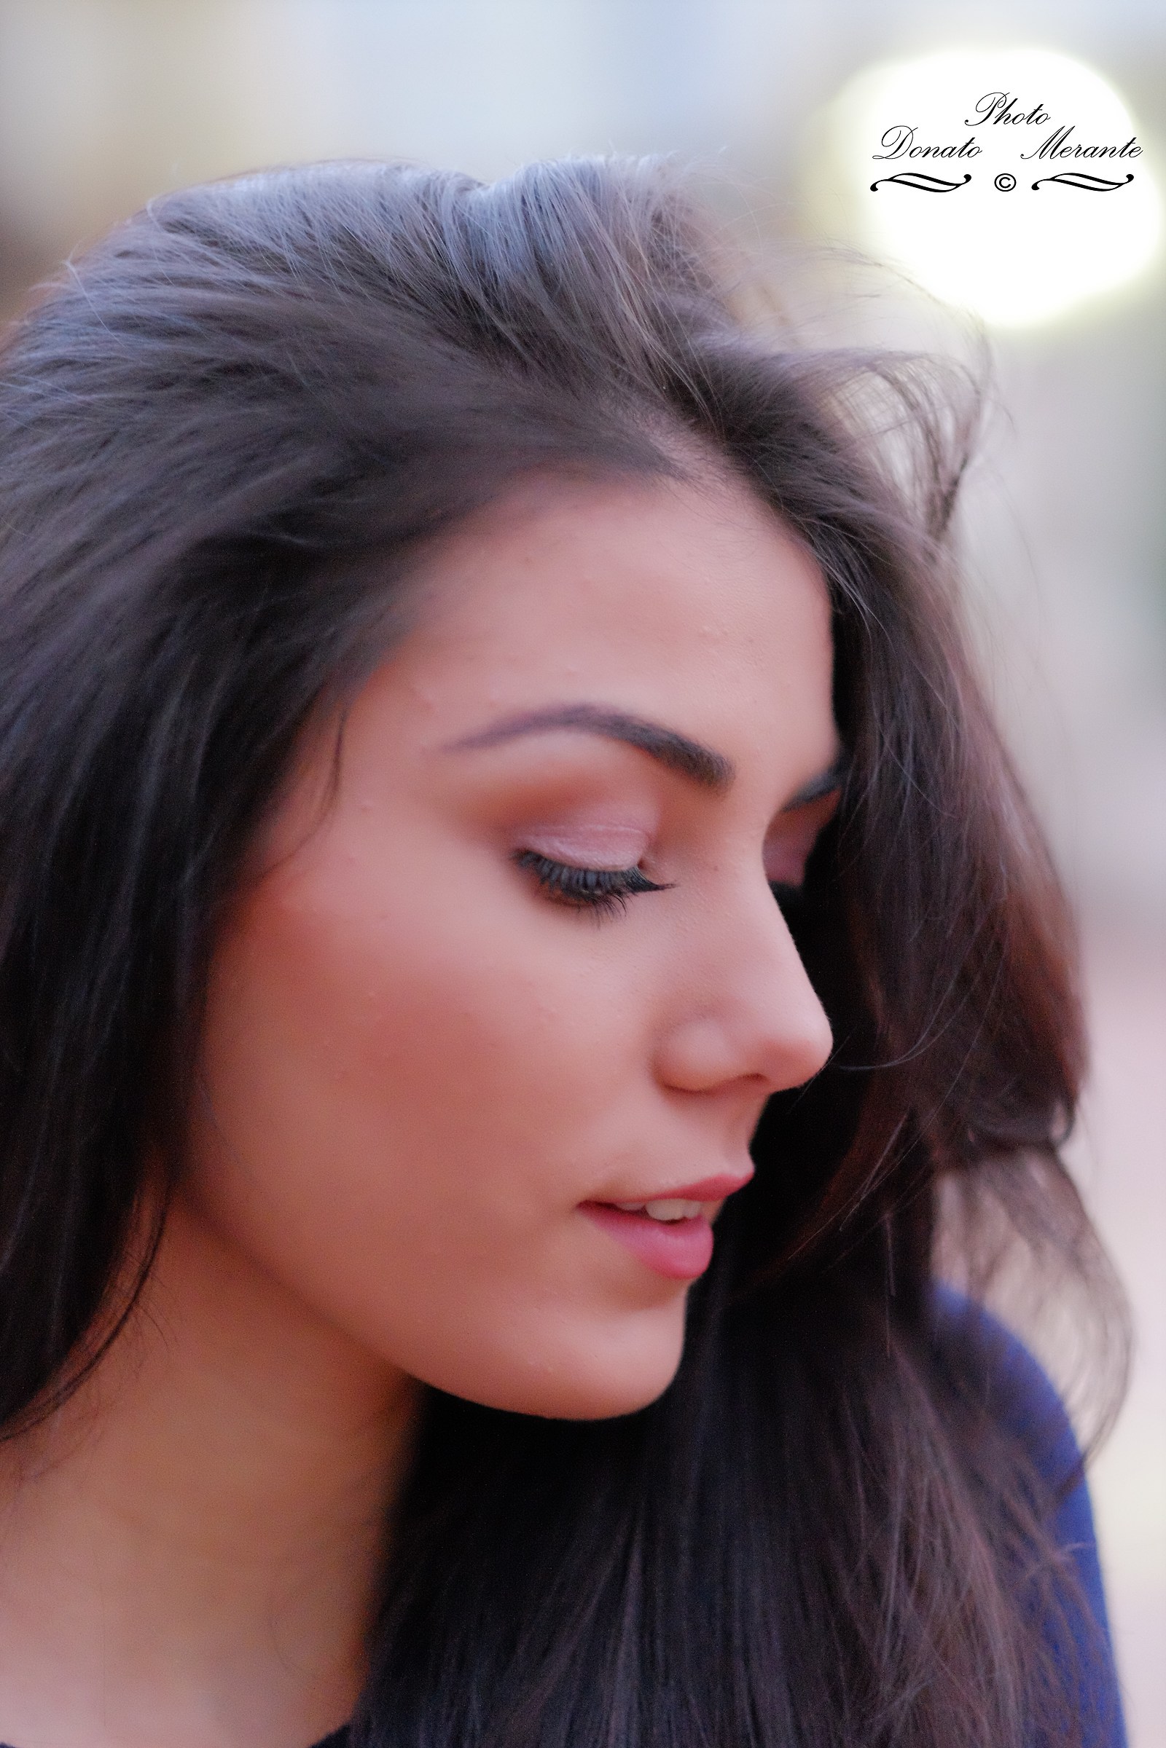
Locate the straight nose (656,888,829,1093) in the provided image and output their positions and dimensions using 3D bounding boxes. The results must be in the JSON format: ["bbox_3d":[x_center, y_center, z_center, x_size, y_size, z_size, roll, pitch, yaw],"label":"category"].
[{"bbox_3d":[0.035,0.024,0.820,0.028,0.043,0.034,7,-5,36],"label":"straight nose"}]

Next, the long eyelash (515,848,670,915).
[{"bbox_3d":[0.002,0.002,0.810,0.031,0.012,0.012,8,1,-42],"label":"long eyelash"}]

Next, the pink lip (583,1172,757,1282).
[{"bbox_3d":[0.021,0.070,0.820,0.022,0.023,0.049,7,-5,36],"label":"pink lip"}]

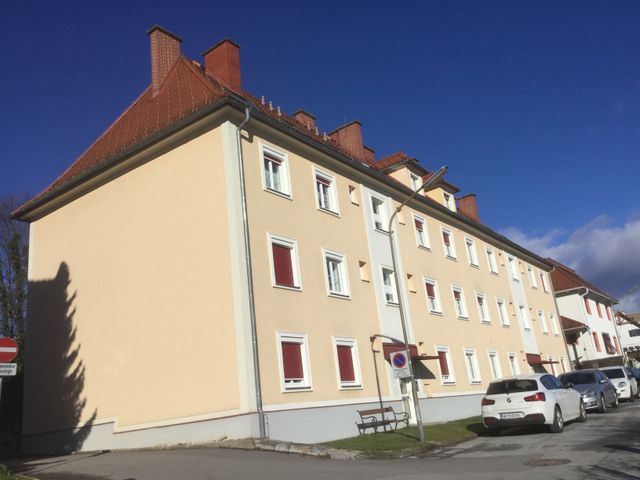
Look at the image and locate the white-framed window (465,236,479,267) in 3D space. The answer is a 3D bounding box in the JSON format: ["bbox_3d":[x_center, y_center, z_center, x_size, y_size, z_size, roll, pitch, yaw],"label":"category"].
[{"bbox_3d":[8.058,0.704,30.511,0.200,1.599,1.335,-19,-21,33],"label":"white-framed window"}]

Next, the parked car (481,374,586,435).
[{"bbox_3d":[6.052,4.550,16.047,1.790,1.420,4.320,-16,-17,34],"label":"parked car"}]

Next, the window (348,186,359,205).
[{"bbox_3d":[1.205,-1.646,21.778,0.250,0.711,0.528,-19,-21,33],"label":"window"}]

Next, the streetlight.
[{"bbox_3d":[2.911,1.441,14.551,1.964,6.930,0.336,-16,-20,26],"label":"streetlight"}]

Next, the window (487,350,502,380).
[{"bbox_3d":[8.743,6.372,28.772,0.200,1.600,1.338,-19,-21,33],"label":"window"}]

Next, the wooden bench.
[{"bbox_3d":[1.929,5.431,17.303,0.630,0.720,1.995,-19,-21,33],"label":"wooden bench"}]

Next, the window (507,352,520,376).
[{"bbox_3d":[10.510,6.904,31.087,0.200,1.600,1.338,-19,-21,33],"label":"window"}]

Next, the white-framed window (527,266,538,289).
[{"bbox_3d":[14.309,2.577,38.694,0.200,1.599,1.335,-19,-21,33],"label":"white-framed window"}]

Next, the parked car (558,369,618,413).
[{"bbox_3d":[9.920,5.710,21.650,1.780,1.490,4.250,-18,-20,33],"label":"parked car"}]

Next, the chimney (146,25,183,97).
[{"bbox_3d":[-6.149,-6.850,22.900,0.515,3.141,1.257,-19,-21,33],"label":"chimney"}]

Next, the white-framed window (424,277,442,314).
[{"bbox_3d":[4.912,2.500,25.043,0.200,1.599,1.335,-19,-21,33],"label":"white-framed window"}]

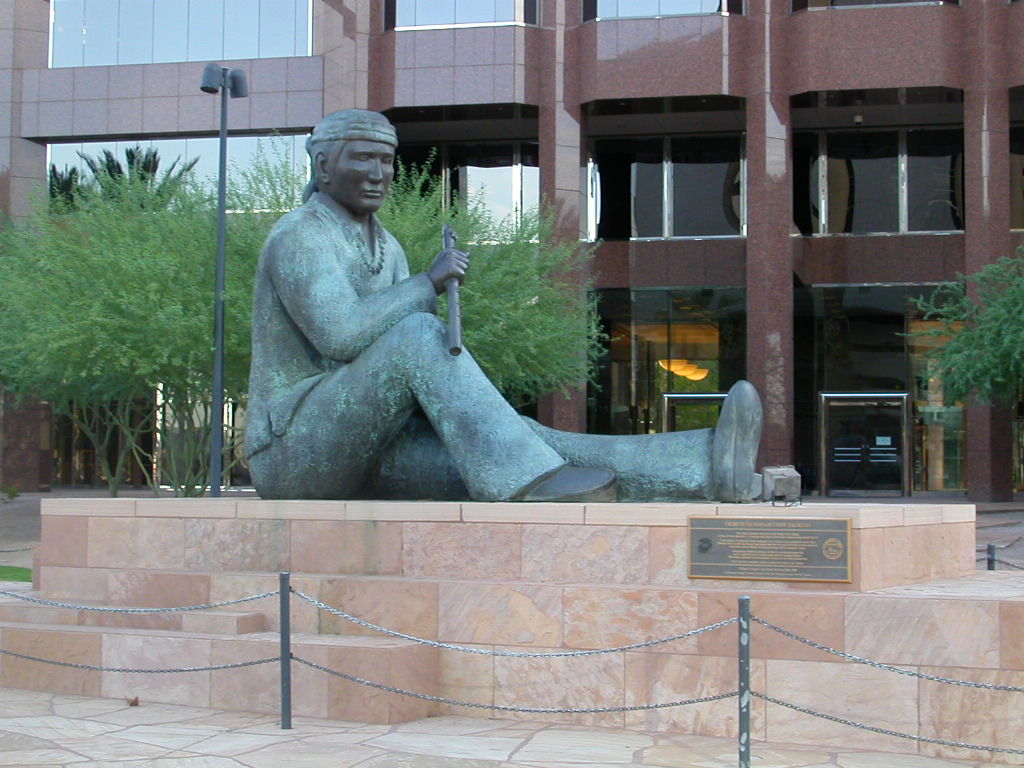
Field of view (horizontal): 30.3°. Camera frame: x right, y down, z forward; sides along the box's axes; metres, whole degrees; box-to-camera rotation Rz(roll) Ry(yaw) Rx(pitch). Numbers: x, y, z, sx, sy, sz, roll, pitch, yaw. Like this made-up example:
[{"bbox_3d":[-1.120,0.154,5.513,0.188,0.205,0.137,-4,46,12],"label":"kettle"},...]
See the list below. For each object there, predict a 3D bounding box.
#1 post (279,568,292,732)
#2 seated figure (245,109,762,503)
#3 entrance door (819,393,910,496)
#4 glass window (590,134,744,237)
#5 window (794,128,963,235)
[{"bbox_3d":[-1.481,1.750,12.442,0.061,1.020,0.061,0,-3,0],"label":"post"},{"bbox_3d":[-0.266,-0.729,16.055,4.700,3.420,1.900,-1,-3,28],"label":"seated figure"},{"bbox_3d":[8.373,1.435,44.950,2.139,2.471,0.200,0,-3,13],"label":"entrance door"},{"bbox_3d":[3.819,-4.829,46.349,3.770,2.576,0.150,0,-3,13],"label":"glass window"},{"bbox_3d":[8.783,-4.840,45.246,3.991,2.551,0.150,0,-3,13],"label":"window"}]

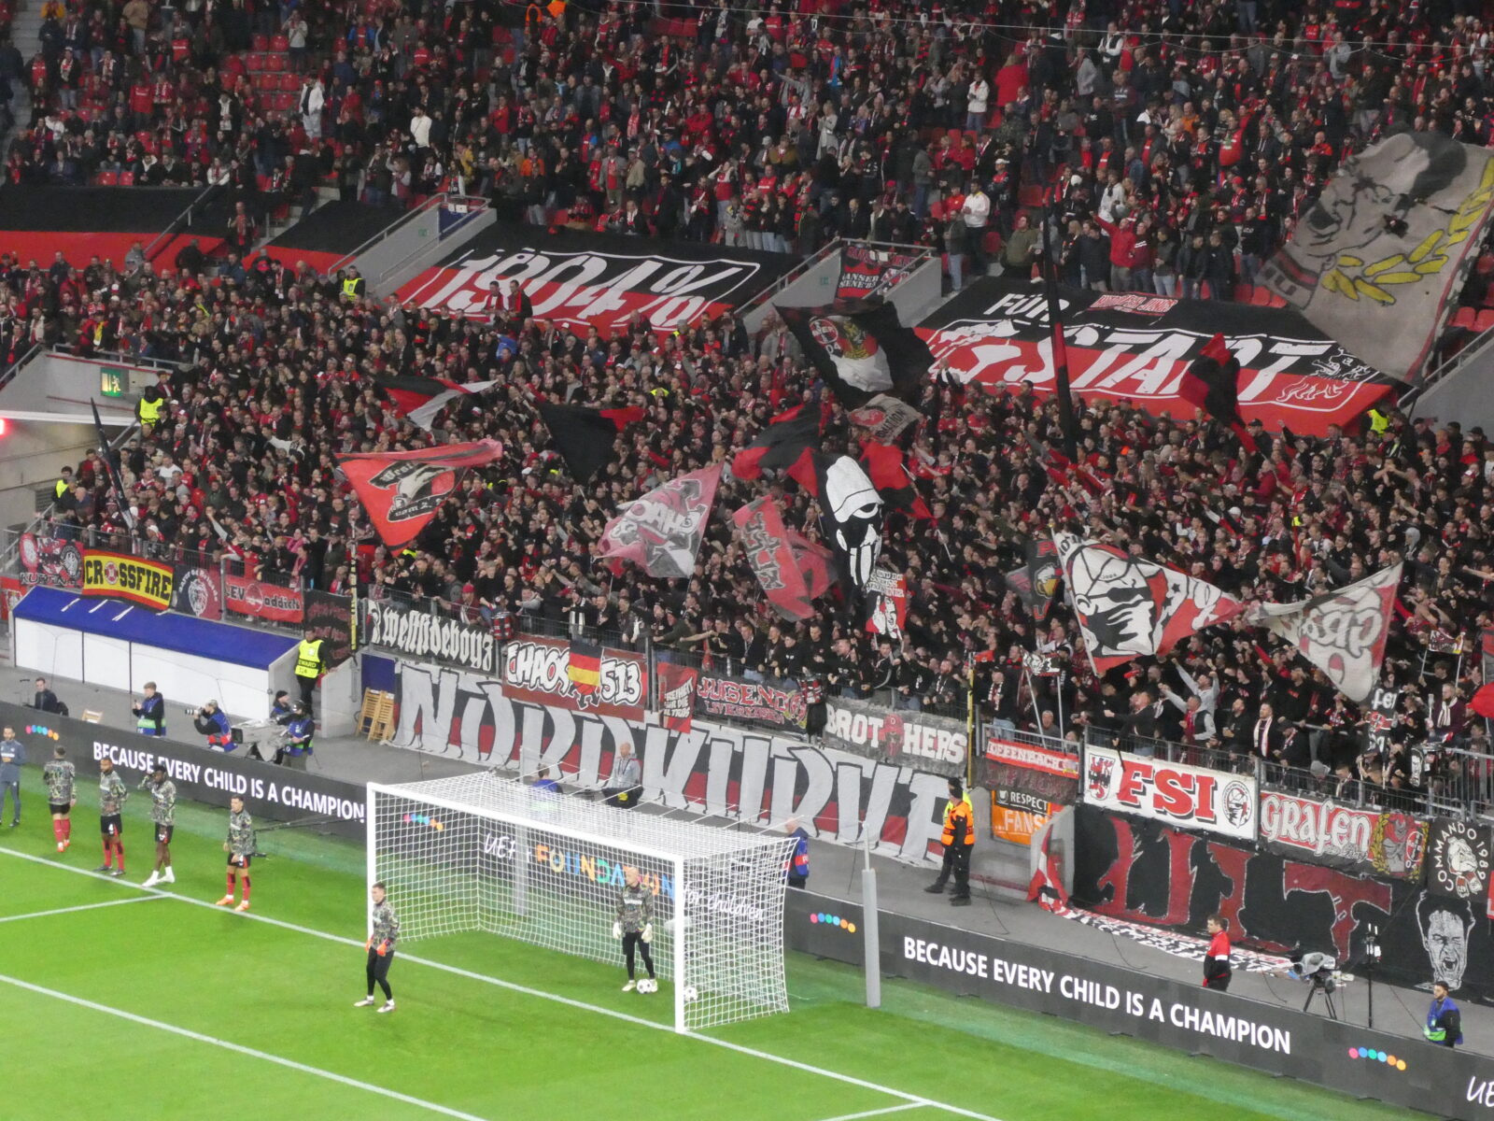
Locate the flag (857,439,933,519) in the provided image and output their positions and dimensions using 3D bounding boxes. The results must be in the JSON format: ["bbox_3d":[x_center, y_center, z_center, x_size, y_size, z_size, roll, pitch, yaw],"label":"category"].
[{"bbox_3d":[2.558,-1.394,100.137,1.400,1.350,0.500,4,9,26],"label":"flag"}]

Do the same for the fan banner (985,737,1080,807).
[{"bbox_3d":[4.543,3.372,92.744,0.070,0.800,2.200,-7,11,-39],"label":"fan banner"}]

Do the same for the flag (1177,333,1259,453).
[{"bbox_3d":[7.873,-2.780,97.400,1.300,1.950,0.600,3,8,19],"label":"flag"}]

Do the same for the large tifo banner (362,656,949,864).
[{"bbox_3d":[-1.628,3.377,99.463,0.120,1.680,15.500,-6,10,-39],"label":"large tifo banner"}]

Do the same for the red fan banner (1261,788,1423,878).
[{"bbox_3d":[8.940,4.107,87.423,0.070,0.840,3.420,-7,11,-39],"label":"red fan banner"}]

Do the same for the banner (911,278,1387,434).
[{"bbox_3d":[7.795,-4.051,111.928,3.900,0.200,13.600,-36,27,-30],"label":"banner"}]

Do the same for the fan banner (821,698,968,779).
[{"bbox_3d":[2.427,2.895,95.405,0.070,0.860,3.600,-7,11,-39],"label":"fan banner"}]

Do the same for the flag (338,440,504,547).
[{"bbox_3d":[-6.007,-1.214,107.281,2.800,1.950,0.450,2,8,15],"label":"flag"}]

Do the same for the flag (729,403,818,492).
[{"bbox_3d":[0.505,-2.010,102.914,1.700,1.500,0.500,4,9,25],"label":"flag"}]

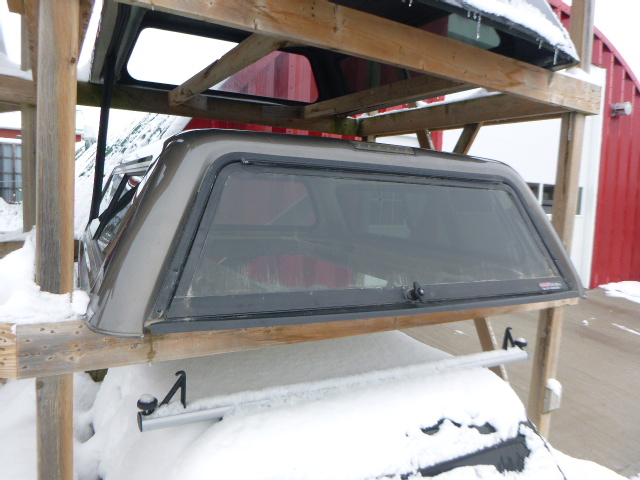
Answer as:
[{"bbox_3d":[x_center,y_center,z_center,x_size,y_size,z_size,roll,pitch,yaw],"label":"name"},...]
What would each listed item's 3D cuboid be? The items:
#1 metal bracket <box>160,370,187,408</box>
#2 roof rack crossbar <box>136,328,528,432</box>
[{"bbox_3d":[-0.399,0.414,1.254,0.063,0.103,0.043,0,6,-29],"label":"metal bracket"},{"bbox_3d":[0.204,0.434,1.599,1.560,0.140,0.058,0,6,-29],"label":"roof rack crossbar"}]

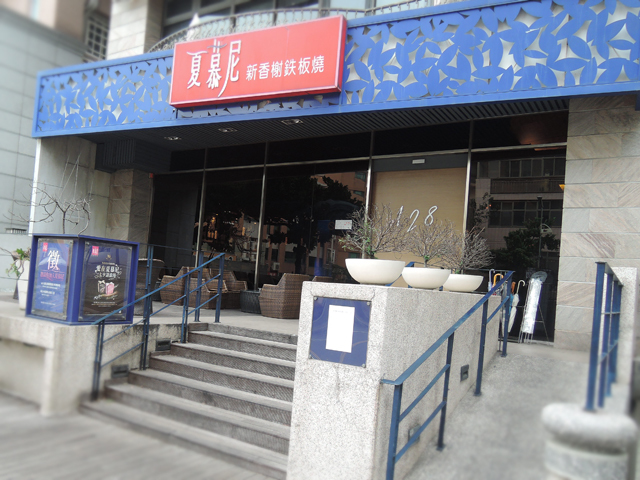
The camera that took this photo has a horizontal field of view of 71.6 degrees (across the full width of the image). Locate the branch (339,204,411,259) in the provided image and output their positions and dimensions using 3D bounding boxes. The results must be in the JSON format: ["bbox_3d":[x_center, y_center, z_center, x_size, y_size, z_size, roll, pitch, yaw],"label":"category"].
[{"bbox_3d":[0.465,-0.067,3.720,0.570,0.460,0.520,5,-4,0],"label":"branch"}]

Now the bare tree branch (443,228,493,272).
[{"bbox_3d":[1.881,0.114,5.620,0.640,0.580,0.600,5,-4,0],"label":"bare tree branch"}]

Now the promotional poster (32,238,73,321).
[{"bbox_3d":[-3.152,0.446,5.221,0.658,0.898,0.040,3,-4,27],"label":"promotional poster"}]

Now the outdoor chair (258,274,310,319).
[{"bbox_3d":[-0.681,1.038,8.401,0.680,0.820,0.660,1,-5,42],"label":"outdoor chair"}]

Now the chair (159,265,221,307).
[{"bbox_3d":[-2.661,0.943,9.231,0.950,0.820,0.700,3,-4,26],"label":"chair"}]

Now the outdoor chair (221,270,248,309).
[{"bbox_3d":[-2.022,1.019,9.470,0.680,0.800,0.680,2,-4,32],"label":"outdoor chair"}]

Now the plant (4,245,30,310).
[{"bbox_3d":[-4.144,0.527,6.150,0.460,0.870,0.420,5,-4,0],"label":"plant"}]

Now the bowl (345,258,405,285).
[{"bbox_3d":[0.457,0.271,3.720,0.500,0.200,0.500,5,-4,0],"label":"bowl"}]

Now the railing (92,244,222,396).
[{"bbox_3d":[-1.958,0.944,5.643,0.200,1.660,1.860,3,-4,26],"label":"railing"}]

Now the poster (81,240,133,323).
[{"bbox_3d":[-2.577,0.515,5.374,0.040,0.920,0.660,3,-4,27],"label":"poster"}]

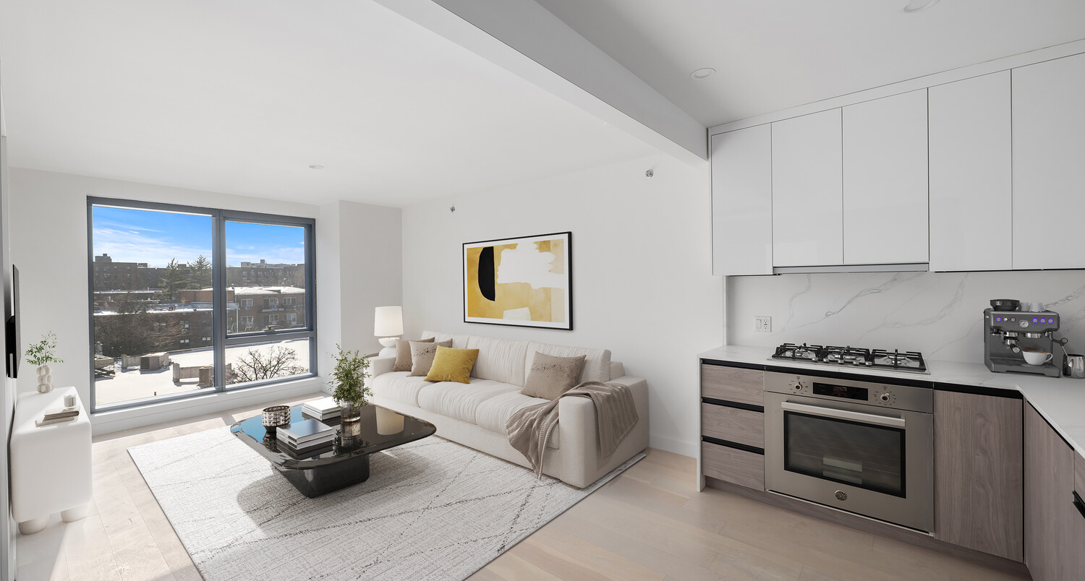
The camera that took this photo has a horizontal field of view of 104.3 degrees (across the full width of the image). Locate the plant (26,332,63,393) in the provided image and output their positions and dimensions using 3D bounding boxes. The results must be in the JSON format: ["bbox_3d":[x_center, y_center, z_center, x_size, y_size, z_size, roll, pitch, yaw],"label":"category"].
[{"bbox_3d":[-4.177,0.595,3.529,0.220,0.515,0.220,0,1,40],"label":"plant"}]

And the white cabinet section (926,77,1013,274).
[{"bbox_3d":[2.325,-0.604,2.328,0.305,0.994,0.340,0,1,39],"label":"white cabinet section"}]

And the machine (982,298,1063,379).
[{"bbox_3d":[2.504,0.235,2.209,0.235,0.373,0.300,0,1,40],"label":"machine"}]

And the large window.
[{"bbox_3d":[-3.734,0.121,4.910,0.110,2.140,2.105,0,1,40],"label":"large window"}]

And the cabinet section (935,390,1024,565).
[{"bbox_3d":[2.252,0.864,2.239,0.295,0.738,0.590,0,1,39],"label":"cabinet section"}]

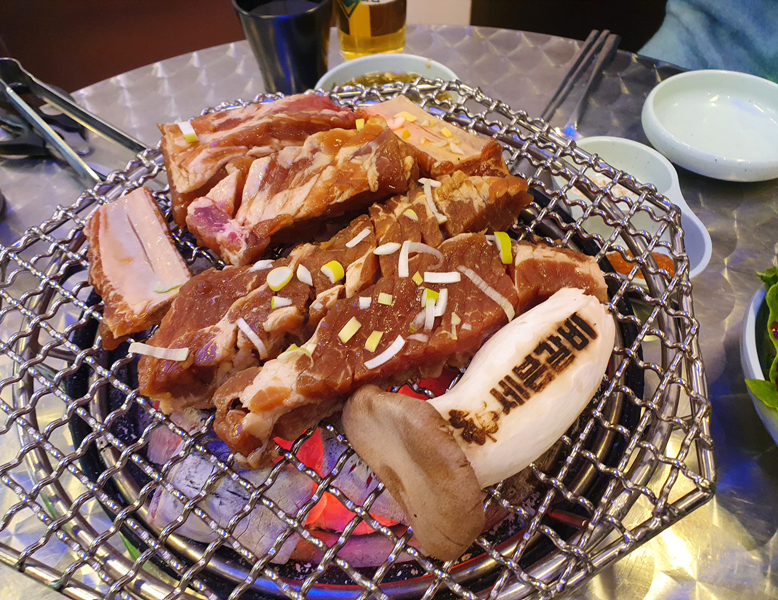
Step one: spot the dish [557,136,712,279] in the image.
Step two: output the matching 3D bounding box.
[{"bbox_3d":[0.141,-0.049,0.365,0.078,0.026,0.120,-6,54,-4],"label":"dish"}]

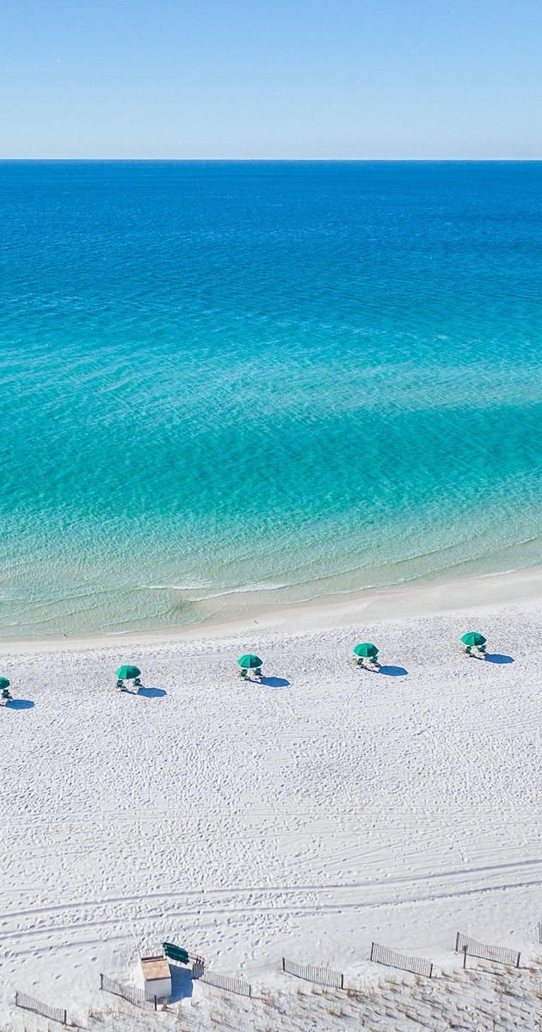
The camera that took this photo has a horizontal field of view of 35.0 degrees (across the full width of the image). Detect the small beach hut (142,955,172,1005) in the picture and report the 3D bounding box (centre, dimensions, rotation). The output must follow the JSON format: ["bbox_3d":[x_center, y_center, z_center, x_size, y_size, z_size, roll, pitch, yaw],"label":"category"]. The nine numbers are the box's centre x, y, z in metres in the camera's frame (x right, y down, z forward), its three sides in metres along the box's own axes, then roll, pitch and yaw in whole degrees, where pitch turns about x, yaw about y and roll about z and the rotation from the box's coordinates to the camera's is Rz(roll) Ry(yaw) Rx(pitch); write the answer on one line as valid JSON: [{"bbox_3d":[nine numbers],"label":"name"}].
[{"bbox_3d":[-5.529,22.551,41.870,1.200,1.450,1.150,-4,23,-11],"label":"small beach hut"}]

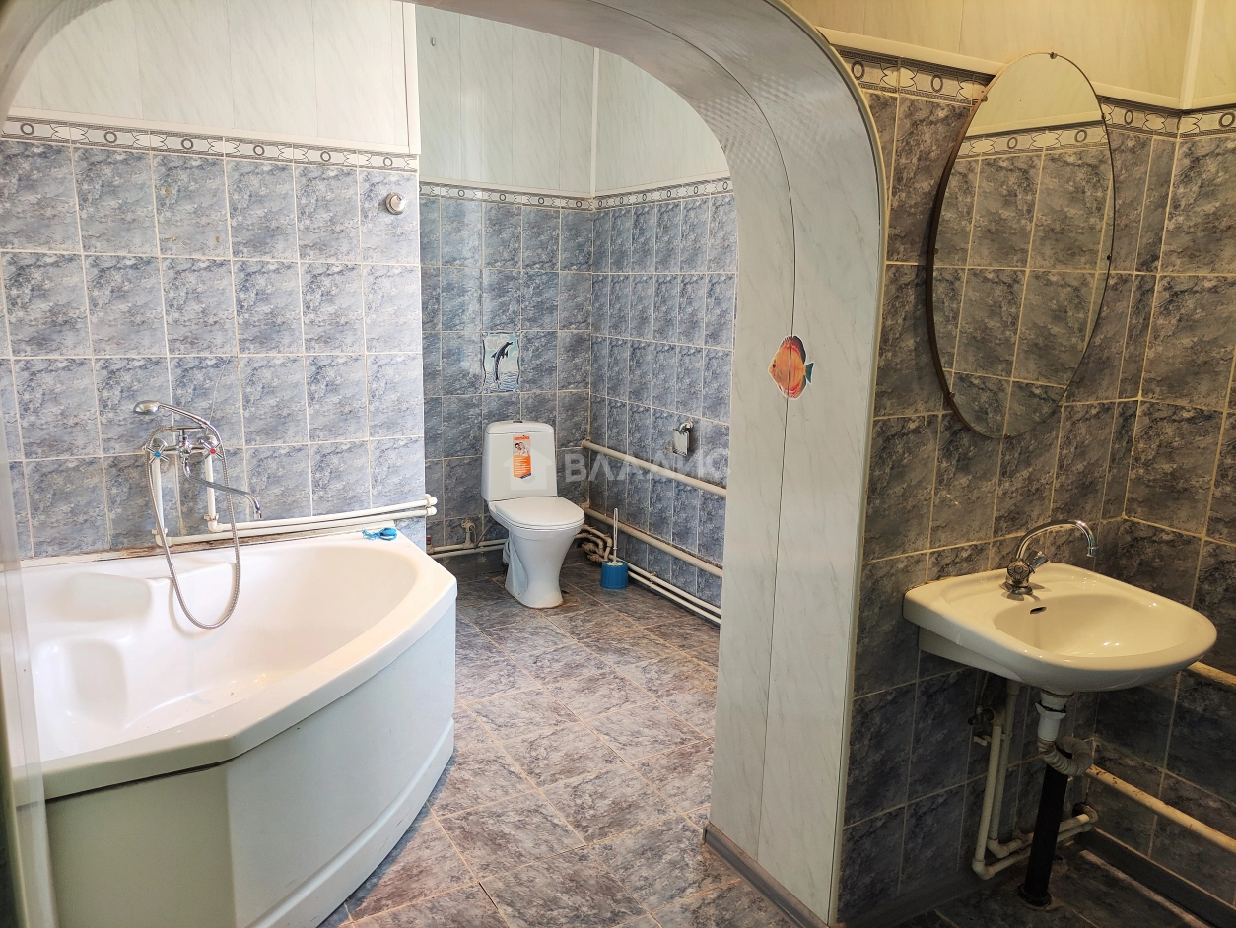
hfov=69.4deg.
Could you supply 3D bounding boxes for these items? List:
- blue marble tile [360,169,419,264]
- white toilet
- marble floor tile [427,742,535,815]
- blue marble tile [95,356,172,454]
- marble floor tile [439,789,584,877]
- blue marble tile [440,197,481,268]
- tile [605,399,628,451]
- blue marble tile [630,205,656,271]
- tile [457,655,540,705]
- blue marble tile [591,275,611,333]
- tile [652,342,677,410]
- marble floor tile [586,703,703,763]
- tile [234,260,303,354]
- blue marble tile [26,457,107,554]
[{"bbox_3d":[-0.771,-0.834,3.034,0.200,0.300,0.010,-5,13,-28],"label":"blue marble tile"},{"bbox_3d":[-0.388,0.223,4.153,0.365,0.775,0.645,-4,12,-24],"label":"white toilet"},{"bbox_3d":[-0.431,0.923,2.614,0.300,0.010,0.300,-5,13,-30],"label":"marble floor tile"},{"bbox_3d":[-1.491,-0.178,2.757,0.200,0.300,0.010,-5,13,-28],"label":"blue marble tile"},{"bbox_3d":[-0.284,0.985,2.379,0.300,0.010,0.300,-5,13,-30],"label":"marble floor tile"},{"bbox_3d":[-0.735,-1.074,4.179,0.200,0.300,0.010,-5,13,-30],"label":"blue marble tile"},{"bbox_3d":[-0.001,-0.172,4.471,0.010,0.300,0.200,-5,13,-30],"label":"tile"},{"bbox_3d":[0.124,-1.033,4.118,0.010,0.300,0.200,-5,13,-30],"label":"blue marble tile"},{"bbox_3d":[-0.472,0.791,3.268,0.300,0.010,0.300,-5,13,-30],"label":"tile"},{"bbox_3d":[-0.083,-0.797,4.469,0.010,0.300,0.178,-5,13,-30],"label":"blue marble tile"},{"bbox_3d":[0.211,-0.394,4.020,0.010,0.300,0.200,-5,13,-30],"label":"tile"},{"bbox_3d":[0.086,0.874,2.910,0.300,0.010,0.300,-5,13,-30],"label":"marble floor tile"},{"bbox_3d":[-1.136,-0.508,2.905,0.200,0.300,0.010,-5,13,-28],"label":"tile"},{"bbox_3d":[-1.687,0.131,2.742,0.200,0.300,0.010,-5,13,-28],"label":"blue marble tile"}]

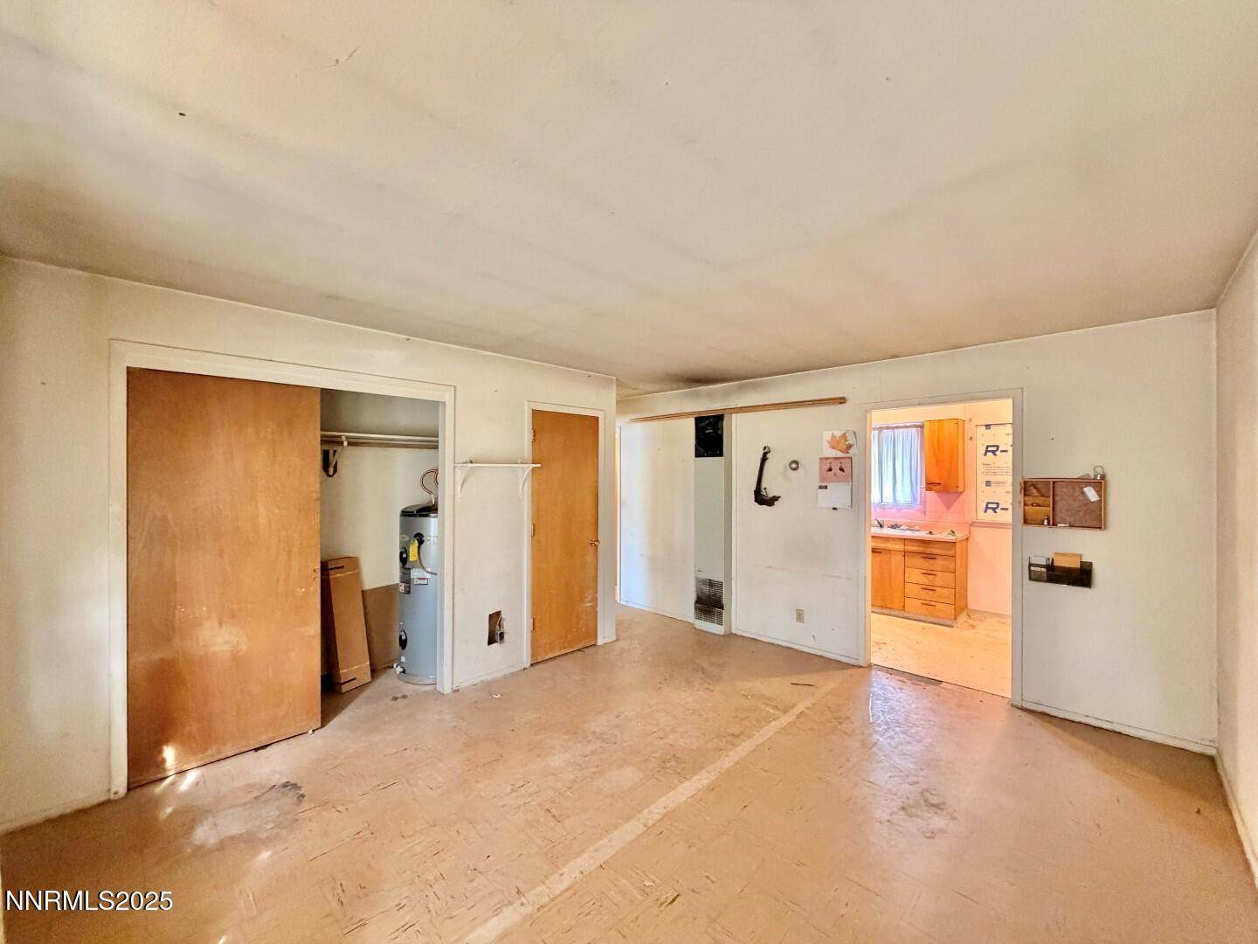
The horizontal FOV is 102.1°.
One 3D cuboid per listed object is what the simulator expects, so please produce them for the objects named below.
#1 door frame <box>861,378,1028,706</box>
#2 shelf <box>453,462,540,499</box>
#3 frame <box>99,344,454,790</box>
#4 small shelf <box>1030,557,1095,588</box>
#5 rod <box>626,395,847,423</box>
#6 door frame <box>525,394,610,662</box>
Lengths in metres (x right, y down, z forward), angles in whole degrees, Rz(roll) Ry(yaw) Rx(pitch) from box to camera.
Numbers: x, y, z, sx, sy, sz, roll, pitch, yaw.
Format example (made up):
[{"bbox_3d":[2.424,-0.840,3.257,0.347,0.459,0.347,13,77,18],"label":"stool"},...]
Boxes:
[{"bbox_3d":[2.275,0.523,3.787,0.960,2.060,0.120,0,0,44],"label":"door frame"},{"bbox_3d":[-0.957,0.072,3.758,0.200,0.262,0.603,0,0,44],"label":"shelf"},{"bbox_3d":[-1.869,0.475,3.026,0.115,2.140,1.688,0,0,44],"label":"frame"},{"bbox_3d":[2.730,0.628,3.227,0.305,0.165,0.091,0,0,44],"label":"small shelf"},{"bbox_3d":[0.879,-0.583,5.017,2.470,0.056,0.062,0,0,44],"label":"rod"},{"bbox_3d":[-0.520,0.497,4.366,0.120,2.105,0.880,0,0,44],"label":"door frame"}]

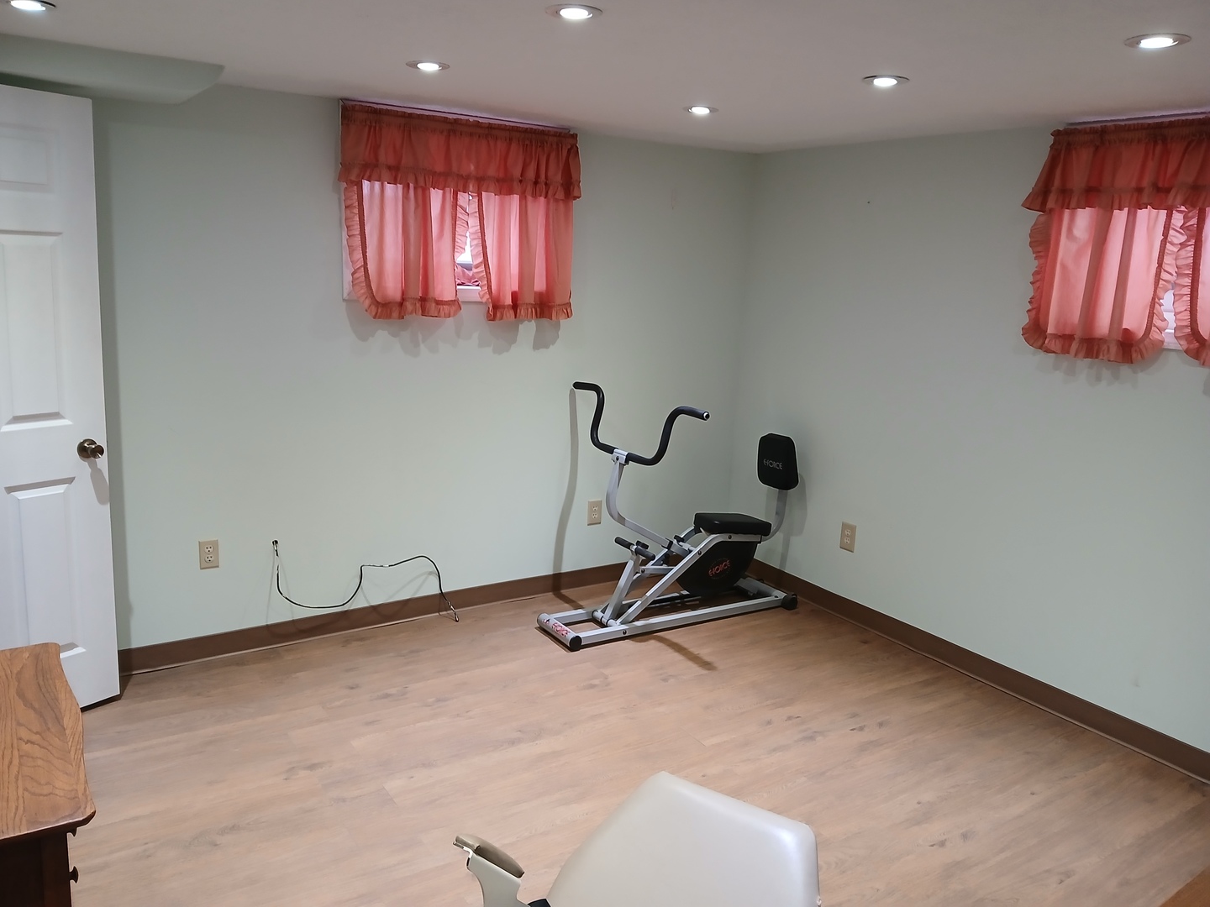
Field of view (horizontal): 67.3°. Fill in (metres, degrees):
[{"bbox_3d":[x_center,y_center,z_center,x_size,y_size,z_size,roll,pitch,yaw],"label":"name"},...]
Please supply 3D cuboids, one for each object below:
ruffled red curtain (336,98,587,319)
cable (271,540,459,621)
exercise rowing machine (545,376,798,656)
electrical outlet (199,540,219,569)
[{"bbox_3d":[-0.564,-0.943,3.719,1.060,0.790,0.120,-5,14,-33],"label":"ruffled red curtain"},{"bbox_3d":[-0.982,0.547,3.824,0.770,0.450,0.100,-5,14,-33],"label":"cable"},{"bbox_3d":[0.338,0.240,4.133,1.280,1.040,0.870,-5,14,-30],"label":"exercise rowing machine"},{"bbox_3d":[-1.514,0.388,3.481,0.071,0.116,0.012,-5,14,-33],"label":"electrical outlet"}]

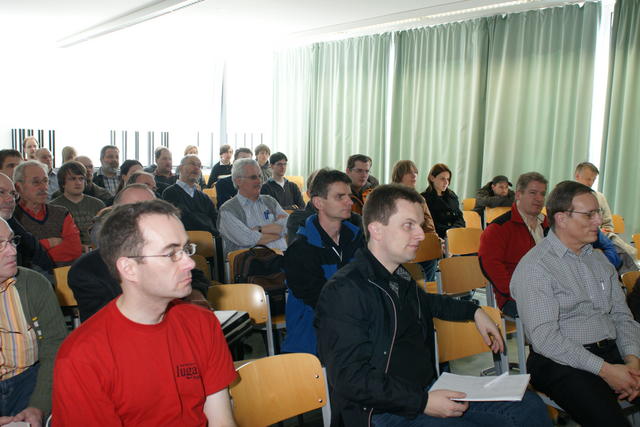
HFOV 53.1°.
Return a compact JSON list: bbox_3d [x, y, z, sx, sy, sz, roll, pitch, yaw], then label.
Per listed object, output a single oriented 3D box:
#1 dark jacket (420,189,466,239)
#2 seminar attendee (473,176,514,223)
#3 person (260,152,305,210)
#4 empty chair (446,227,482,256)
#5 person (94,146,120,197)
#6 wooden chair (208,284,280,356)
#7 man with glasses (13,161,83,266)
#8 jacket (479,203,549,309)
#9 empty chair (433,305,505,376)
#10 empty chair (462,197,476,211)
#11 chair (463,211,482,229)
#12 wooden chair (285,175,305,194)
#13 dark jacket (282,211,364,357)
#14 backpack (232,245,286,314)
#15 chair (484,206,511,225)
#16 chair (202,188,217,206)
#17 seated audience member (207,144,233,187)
[{"bbox_3d":[1.047,0.043,5.482,0.480,0.600,0.420,-6,11,-40],"label":"dark jacket"},{"bbox_3d":[1.738,0.090,6.700,0.520,1.050,0.800,-4,10,-33],"label":"seminar attendee"},{"bbox_3d":[-0.275,0.072,6.062,0.500,1.270,0.820,-4,10,-33],"label":"person"},{"bbox_3d":[1.179,0.523,4.644,0.450,0.800,0.500,-4,10,-33],"label":"empty chair"},{"bbox_3d":[-1.691,0.106,5.447,0.500,1.310,0.800,-4,10,-35],"label":"person"},{"bbox_3d":[-0.294,0.770,2.701,0.430,0.830,0.500,-4,10,-35],"label":"wooden chair"},{"bbox_3d":[-1.377,0.413,3.312,0.550,1.310,0.800,-4,10,-35],"label":"man with glasses"},{"bbox_3d":[1.115,0.285,3.546,0.520,0.630,0.400,-6,11,-40],"label":"jacket"},{"bbox_3d":[0.725,0.833,2.447,0.430,0.830,0.500,-3,9,-31],"label":"empty chair"},{"bbox_3d":[1.779,0.277,6.618,0.430,0.830,0.500,-4,10,-35],"label":"empty chair"},{"bbox_3d":[1.413,0.422,5.516,0.430,0.830,0.500,-4,10,-35],"label":"chair"},{"bbox_3d":[-0.230,-0.022,7.294,0.450,0.800,0.500,-4,10,-33],"label":"wooden chair"},{"bbox_3d":[0.088,0.351,3.003,0.520,0.680,0.400,-6,11,-40],"label":"dark jacket"},{"bbox_3d":[-0.329,0.386,3.602,0.320,0.390,0.200,-4,10,-35],"label":"backpack"},{"bbox_3d":[1.816,0.383,5.872,0.430,0.830,0.500,-4,10,-35],"label":"chair"},{"bbox_3d":[-1.173,0.199,6.611,0.430,0.830,0.500,-4,10,-35],"label":"chair"},{"bbox_3d":[-1.064,-0.224,7.959,0.500,1.300,0.800,-4,10,-35],"label":"seated audience member"}]

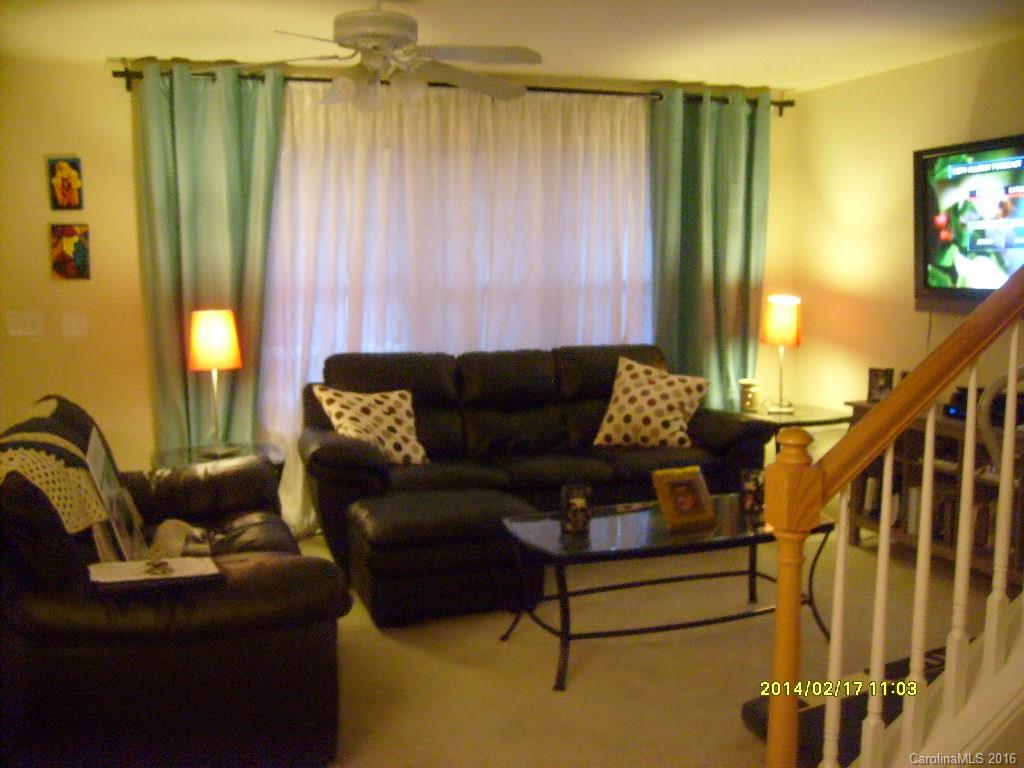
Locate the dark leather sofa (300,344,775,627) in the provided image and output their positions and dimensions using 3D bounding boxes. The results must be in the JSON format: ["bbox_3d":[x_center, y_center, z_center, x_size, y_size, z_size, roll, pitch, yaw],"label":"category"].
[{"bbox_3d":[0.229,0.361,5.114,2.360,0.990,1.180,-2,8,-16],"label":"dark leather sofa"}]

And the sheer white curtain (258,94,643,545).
[{"bbox_3d":[-0.226,-0.402,5.677,2.200,2.360,0.110,-2,8,-16],"label":"sheer white curtain"}]

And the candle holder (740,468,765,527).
[{"bbox_3d":[1.003,0.441,4.278,0.108,0.172,0.108,-2,8,-16],"label":"candle holder"}]

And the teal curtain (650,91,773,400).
[{"bbox_3d":[1.147,-0.471,6.036,0.740,2.410,0.130,-2,8,-16],"label":"teal curtain"}]

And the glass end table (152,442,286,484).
[{"bbox_3d":[-1.337,0.613,4.729,0.610,0.600,0.610,-2,8,-16],"label":"glass end table"}]

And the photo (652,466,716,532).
[{"bbox_3d":[0.667,0.441,4.065,0.220,0.220,0.035,-5,-18,-32],"label":"photo"}]

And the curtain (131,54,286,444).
[{"bbox_3d":[-1.481,-0.363,5.253,0.700,2.380,0.140,-2,8,-16],"label":"curtain"}]

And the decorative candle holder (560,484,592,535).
[{"bbox_3d":[0.250,0.479,3.960,0.110,0.175,0.110,-2,8,-16],"label":"decorative candle holder"}]

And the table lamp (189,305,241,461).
[{"bbox_3d":[-1.333,-0.006,4.671,0.245,0.650,0.245,-2,8,-16],"label":"table lamp"}]

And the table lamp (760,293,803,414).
[{"bbox_3d":[1.556,-0.166,5.953,0.235,0.650,0.235,-2,8,-16],"label":"table lamp"}]

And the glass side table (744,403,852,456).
[{"bbox_3d":[1.579,0.469,5.755,0.550,0.600,0.560,-2,8,-16],"label":"glass side table"}]

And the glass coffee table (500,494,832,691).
[{"bbox_3d":[0.602,0.771,4.022,1.180,0.460,0.610,-3,8,-21],"label":"glass coffee table"}]

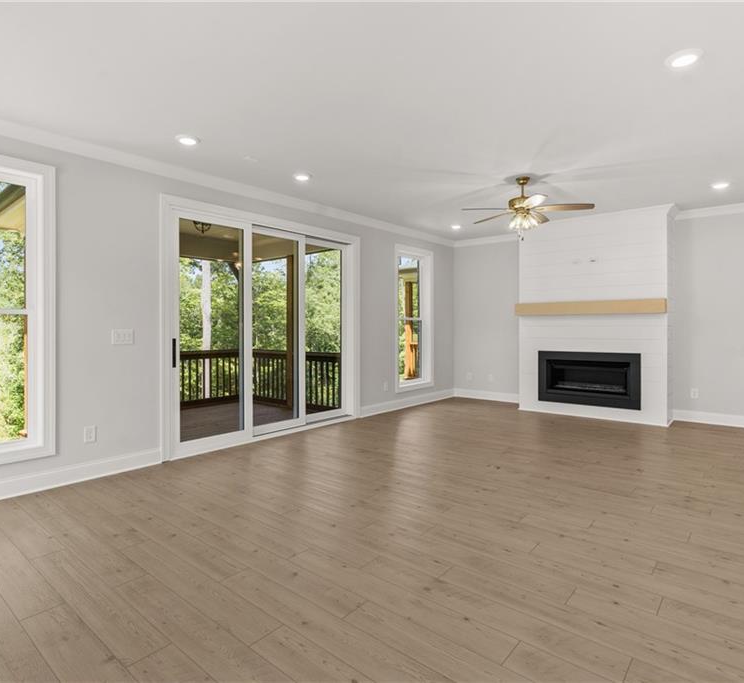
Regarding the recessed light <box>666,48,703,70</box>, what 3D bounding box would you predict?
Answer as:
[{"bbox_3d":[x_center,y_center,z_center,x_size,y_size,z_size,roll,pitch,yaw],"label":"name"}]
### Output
[{"bbox_3d":[1.747,-1.563,2.544,0.182,0.025,0.182,1,2,41],"label":"recessed light"}]

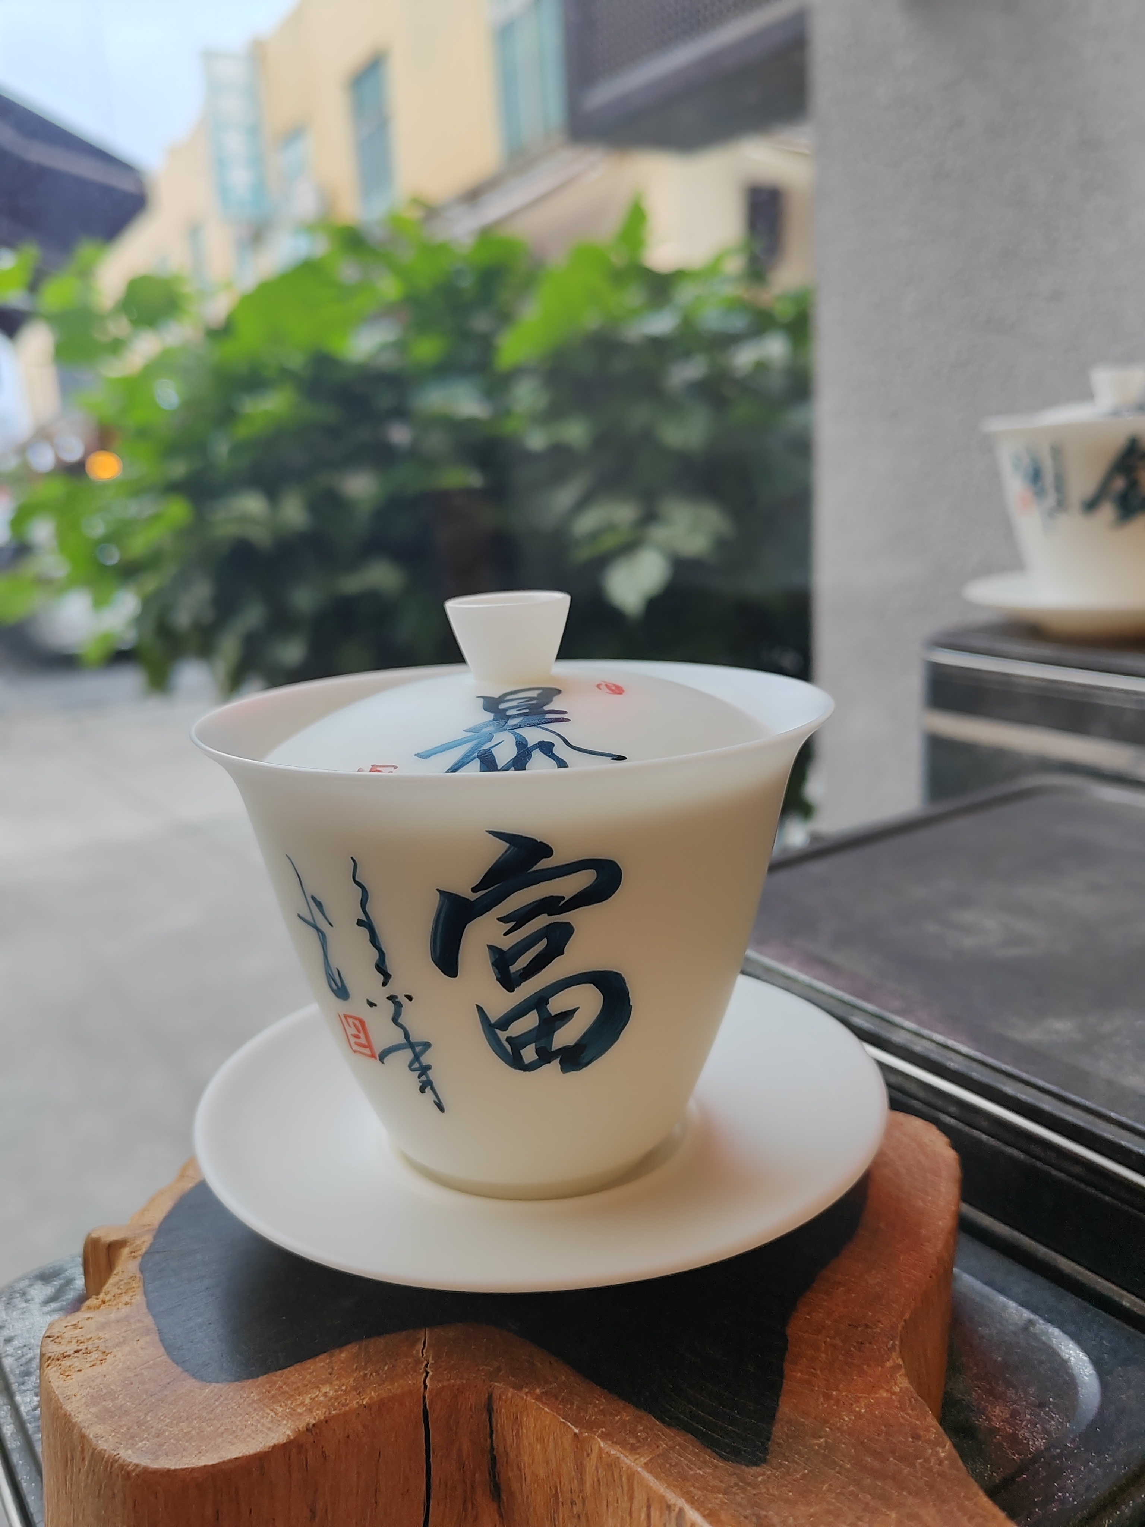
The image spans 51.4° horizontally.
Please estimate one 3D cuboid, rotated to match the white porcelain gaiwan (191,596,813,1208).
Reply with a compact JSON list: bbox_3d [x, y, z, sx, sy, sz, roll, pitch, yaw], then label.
[{"bbox_3d":[-0.007,0.018,0.198,0.100,0.090,0.100,-3,13,-2],"label":"white porcelain gaiwan"}]

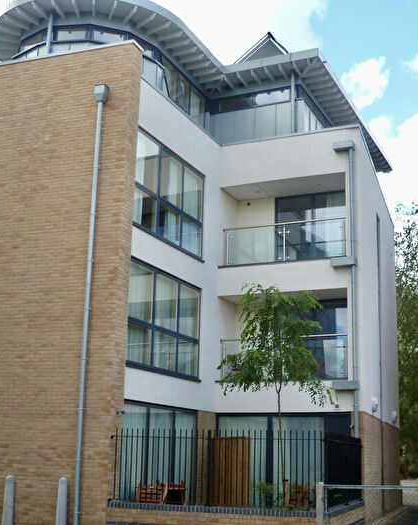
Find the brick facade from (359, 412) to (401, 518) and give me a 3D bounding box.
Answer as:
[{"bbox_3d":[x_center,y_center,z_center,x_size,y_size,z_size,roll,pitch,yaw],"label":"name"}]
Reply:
[{"bbox_3d":[4.962,5.843,22.522,0.300,2.520,9.500,-3,-15,18],"label":"brick facade"}]

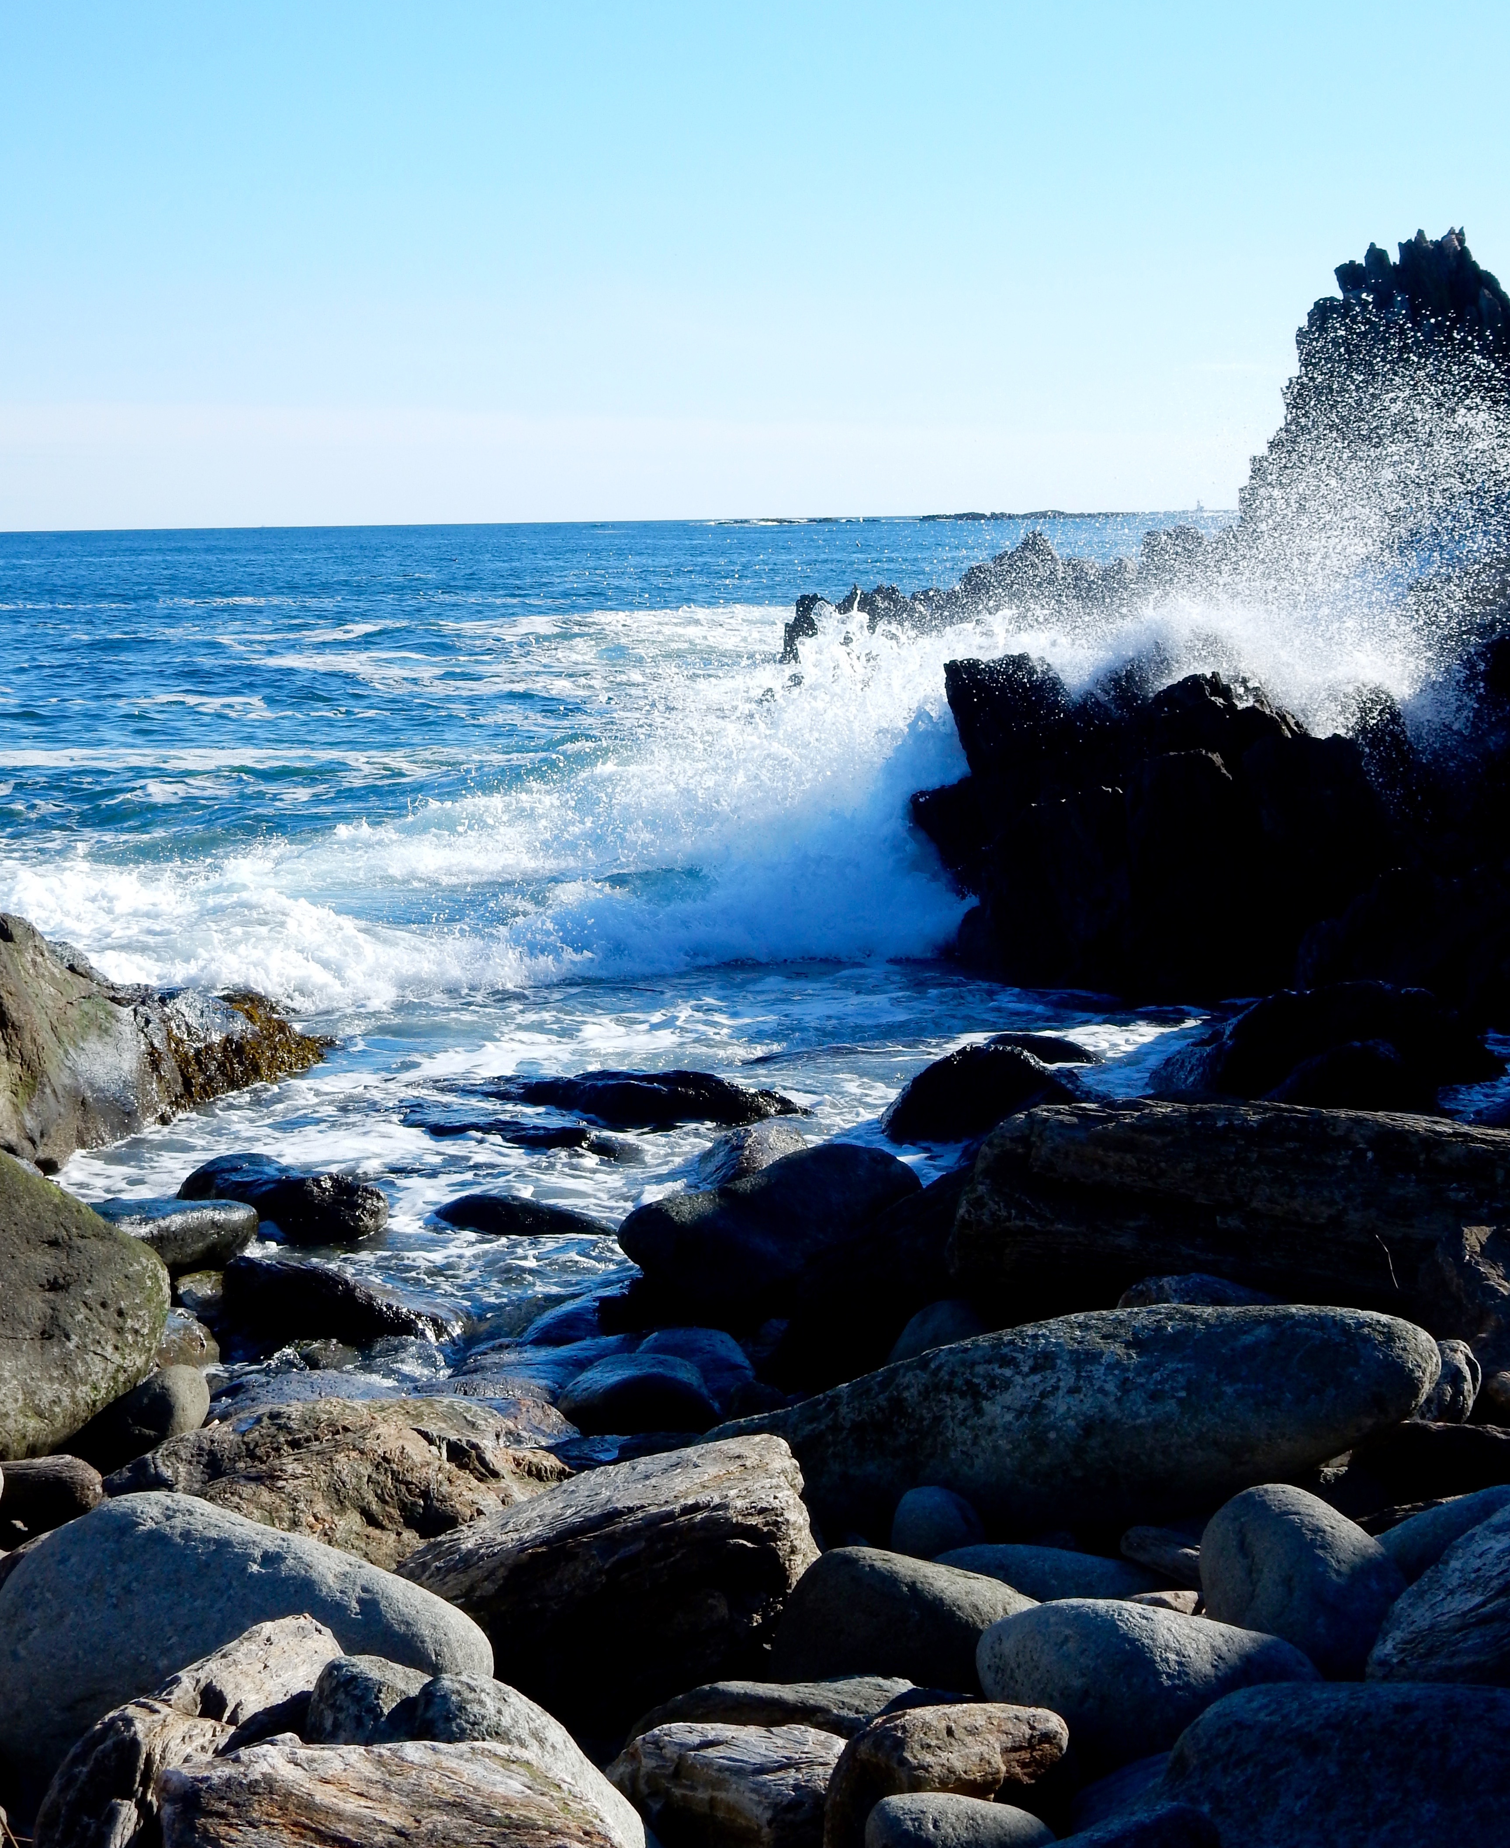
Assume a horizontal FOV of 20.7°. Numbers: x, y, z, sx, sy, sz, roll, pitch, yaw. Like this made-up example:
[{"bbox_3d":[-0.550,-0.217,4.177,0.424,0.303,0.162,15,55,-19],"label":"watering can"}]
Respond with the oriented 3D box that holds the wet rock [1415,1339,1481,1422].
[{"bbox_3d":[1.758,1.173,10.600,0.240,0.230,0.250,-1,6,0],"label":"wet rock"}]

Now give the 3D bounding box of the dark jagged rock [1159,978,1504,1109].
[{"bbox_3d":[2.499,0.555,18.100,1.520,0.620,1.200,-1,6,0],"label":"dark jagged rock"}]

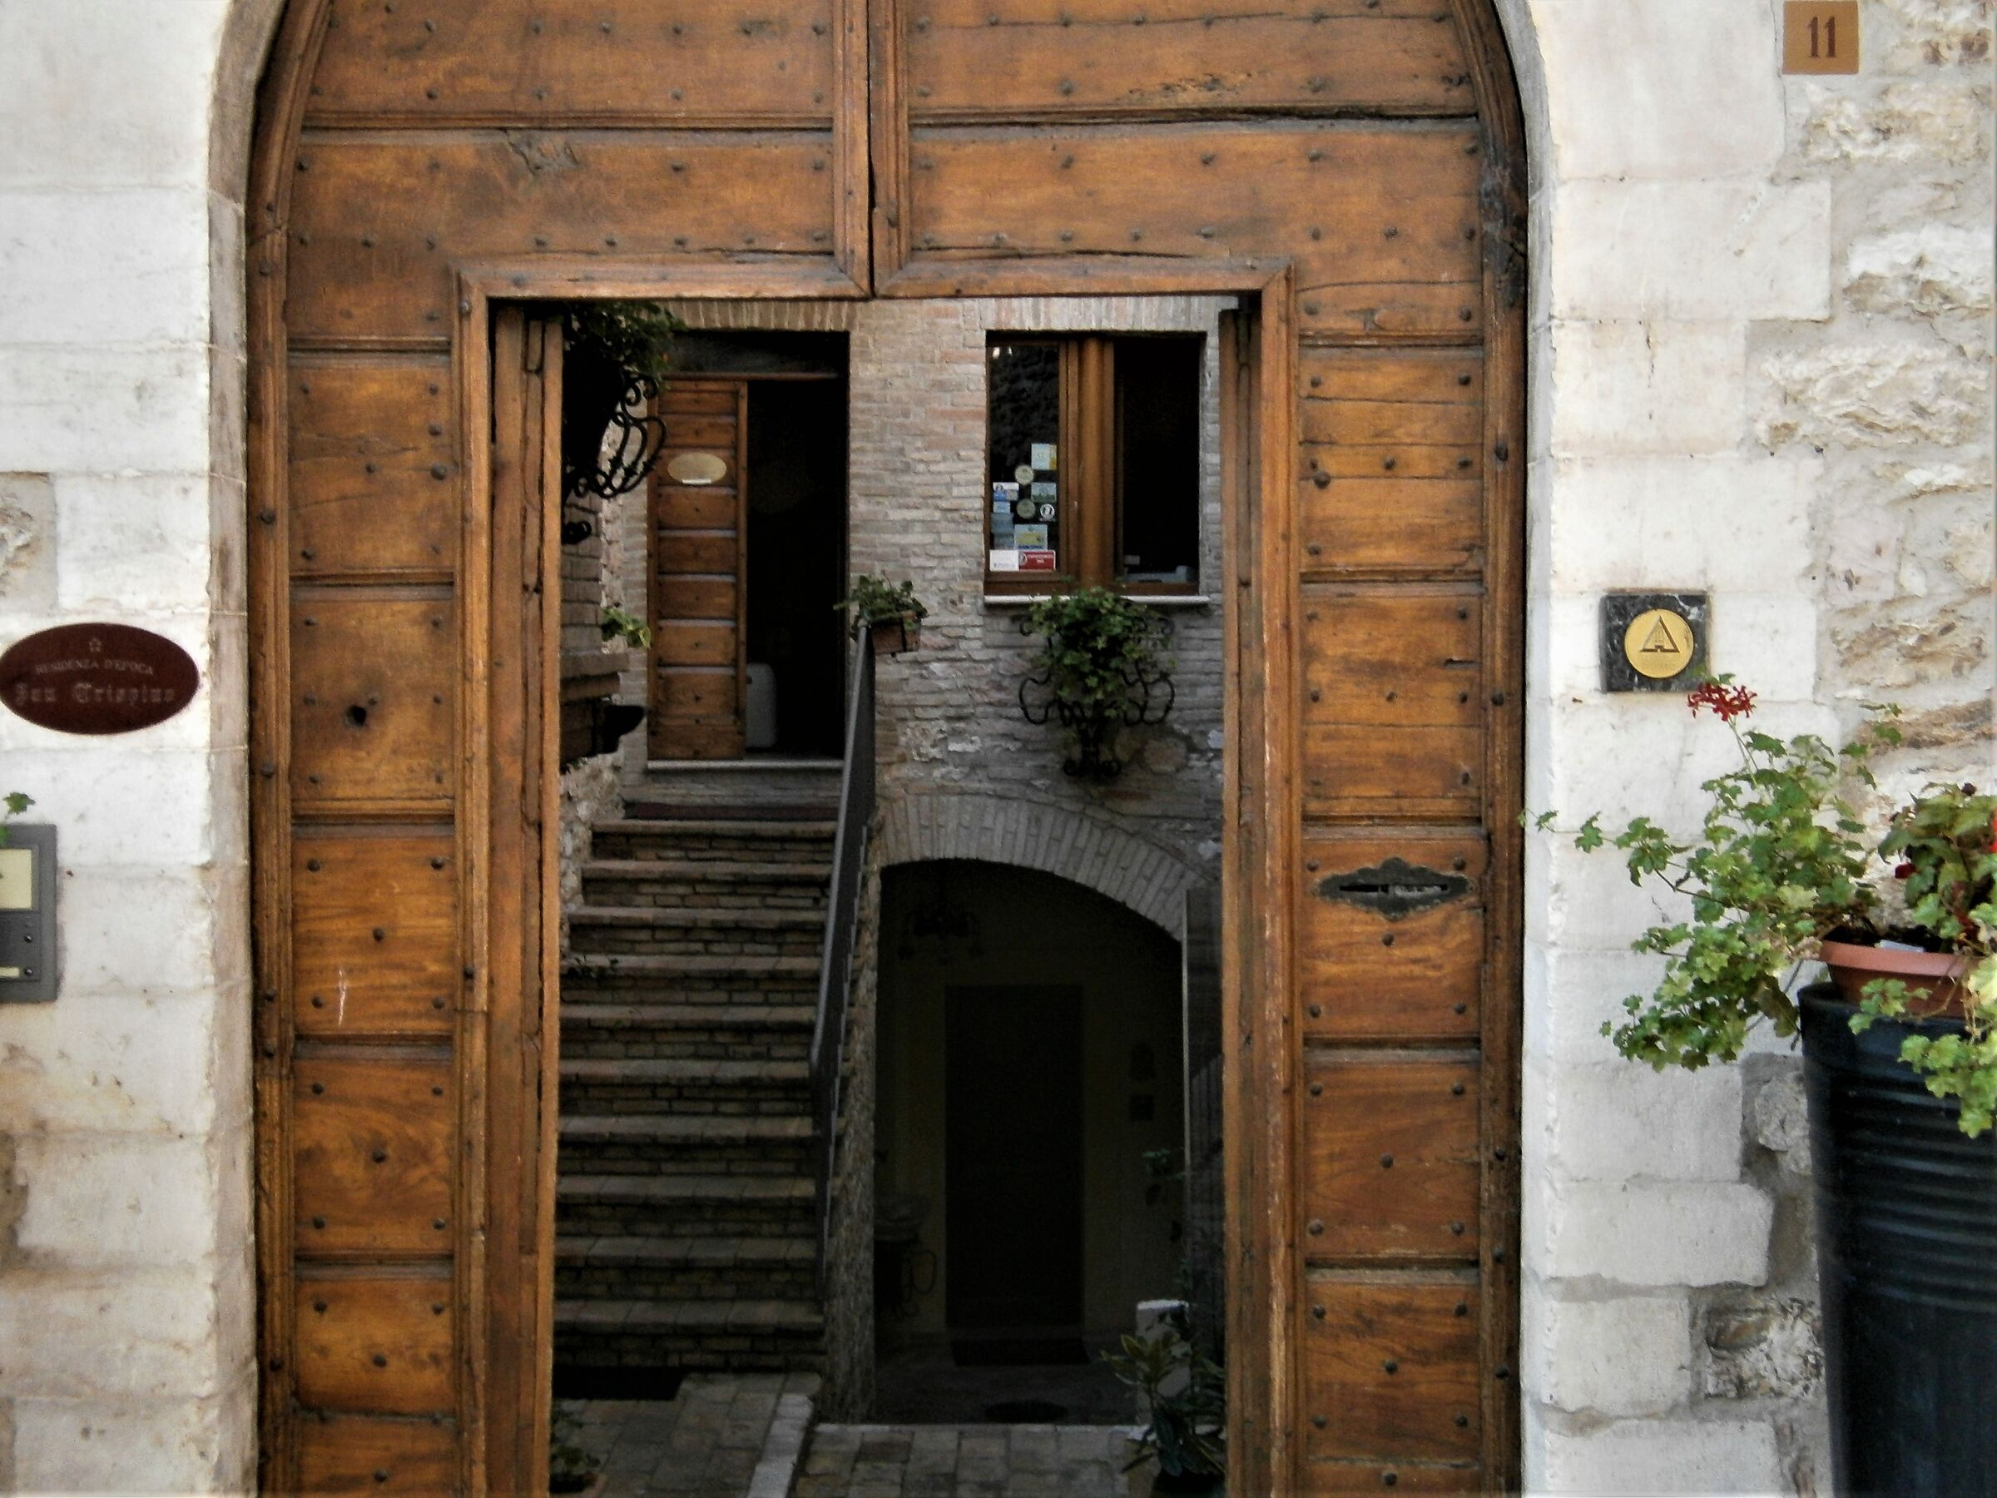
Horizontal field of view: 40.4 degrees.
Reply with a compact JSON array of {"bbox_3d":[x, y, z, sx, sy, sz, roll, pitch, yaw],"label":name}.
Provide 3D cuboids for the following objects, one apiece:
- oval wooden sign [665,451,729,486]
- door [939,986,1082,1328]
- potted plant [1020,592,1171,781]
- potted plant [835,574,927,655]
[{"bbox_3d":[-1.610,-1.498,14.500,0.335,0.180,0.025,0,1,0],"label":"oval wooden sign"},{"bbox_3d":[0.090,2.477,16.400,0.850,2.080,0.080,0,1,0],"label":"door"},{"bbox_3d":[0.511,-0.341,14.100,0.820,1.000,0.420,0,1,0],"label":"potted plant"},{"bbox_3d":[-0.604,-0.693,14.000,0.470,0.410,0.360,0,1,0],"label":"potted plant"}]

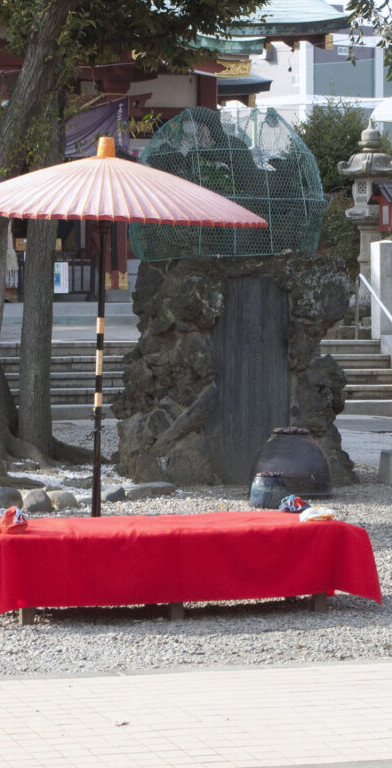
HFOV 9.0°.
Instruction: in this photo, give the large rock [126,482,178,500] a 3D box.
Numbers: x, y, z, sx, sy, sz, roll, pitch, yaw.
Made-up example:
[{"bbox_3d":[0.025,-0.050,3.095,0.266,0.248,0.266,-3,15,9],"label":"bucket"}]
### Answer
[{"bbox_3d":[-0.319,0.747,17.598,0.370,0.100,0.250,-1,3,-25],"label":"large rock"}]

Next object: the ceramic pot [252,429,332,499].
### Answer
[{"bbox_3d":[0.713,0.576,18.593,0.611,0.482,0.611,0,2,0],"label":"ceramic pot"}]

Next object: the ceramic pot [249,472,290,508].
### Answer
[{"bbox_3d":[0.514,0.746,17.512,0.263,0.230,0.263,0,2,0],"label":"ceramic pot"}]

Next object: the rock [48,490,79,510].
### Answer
[{"bbox_3d":[-0.929,0.805,17.357,0.202,0.124,0.173,-1,2,-16],"label":"rock"}]

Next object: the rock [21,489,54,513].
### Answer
[{"bbox_3d":[-1.060,0.773,16.617,0.220,0.135,0.200,0,3,0],"label":"rock"}]

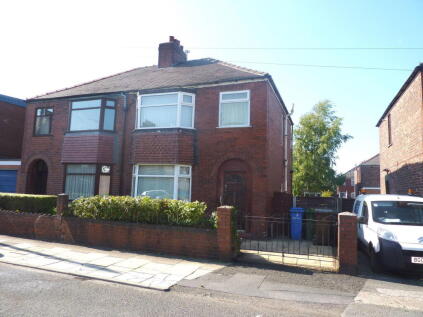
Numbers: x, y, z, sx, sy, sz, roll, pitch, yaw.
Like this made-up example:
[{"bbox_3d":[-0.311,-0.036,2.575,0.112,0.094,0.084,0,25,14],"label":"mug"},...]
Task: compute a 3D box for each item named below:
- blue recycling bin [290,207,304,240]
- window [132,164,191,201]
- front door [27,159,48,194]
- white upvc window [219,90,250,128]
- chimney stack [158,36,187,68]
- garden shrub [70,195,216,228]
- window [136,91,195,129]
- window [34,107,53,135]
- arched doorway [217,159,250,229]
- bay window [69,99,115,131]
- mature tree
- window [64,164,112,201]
[{"bbox_3d":[2.897,2.166,10.306,0.490,1.070,0.550,0,-6,21],"label":"blue recycling bin"},{"bbox_3d":[-2.018,0.984,11.490,2.542,1.497,0.541,0,-6,21],"label":"window"},{"bbox_3d":[-7.994,1.282,14.148,1.240,2.497,0.250,0,-6,21],"label":"front door"},{"bbox_3d":[0.803,-1.777,10.958,1.158,1.332,0.140,0,-6,21],"label":"white upvc window"},{"bbox_3d":[-2.042,-5.487,16.498,0.881,1.671,1.661,0,-6,21],"label":"chimney stack"},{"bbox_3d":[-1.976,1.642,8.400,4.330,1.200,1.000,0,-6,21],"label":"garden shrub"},{"bbox_3d":[-1.923,-1.794,11.769,2.542,1.343,0.541,0,-6,21],"label":"window"},{"bbox_3d":[-7.883,-1.775,14.345,1.086,1.373,0.150,0,-6,21],"label":"window"},{"bbox_3d":[0.823,1.280,10.775,1.199,2.506,0.400,0,-6,21],"label":"arched doorway"},{"bbox_3d":[-5.333,-1.823,13.096,2.583,1.414,0.541,0,-6,21],"label":"bay window"},{"bbox_3d":[8.160,-0.256,23.074,4.800,8.800,4.600,0,-6,21],"label":"mature tree"},{"bbox_3d":[-5.430,1.000,12.812,2.583,1.497,0.541,0,-6,21],"label":"window"}]

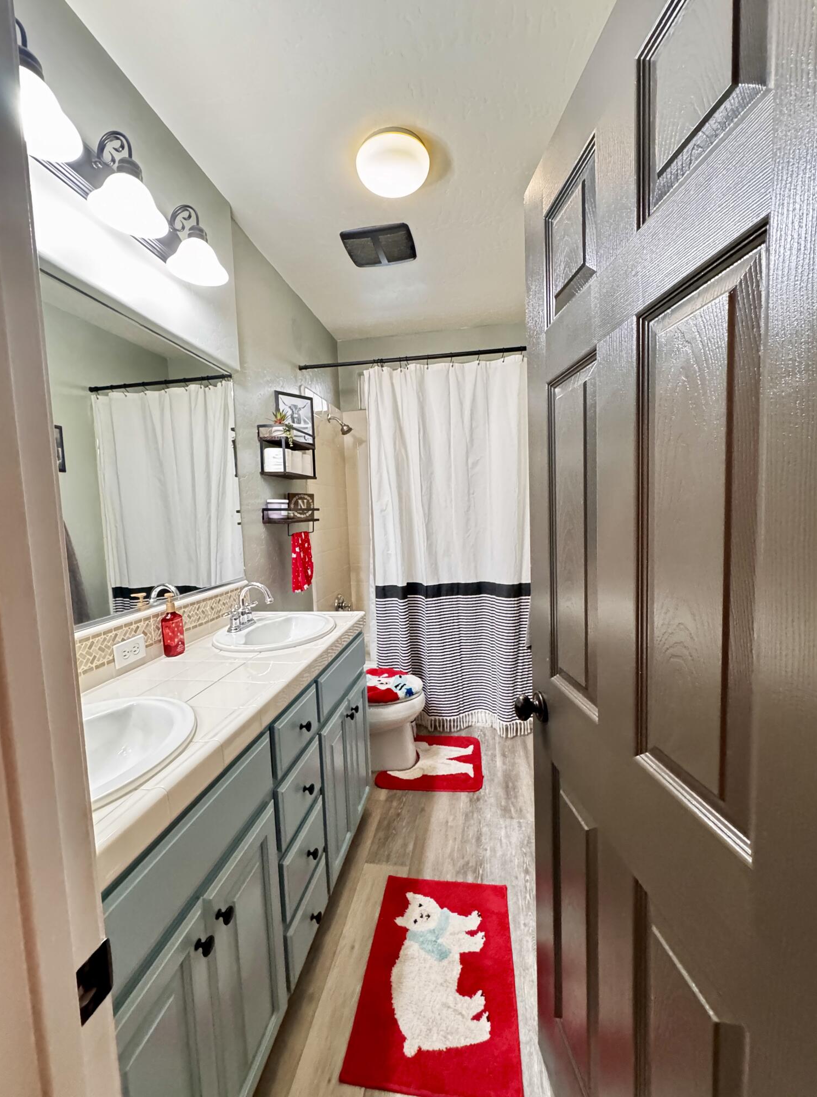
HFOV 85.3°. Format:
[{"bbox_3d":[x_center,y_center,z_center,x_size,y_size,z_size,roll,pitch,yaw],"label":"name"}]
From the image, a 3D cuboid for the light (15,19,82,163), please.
[{"bbox_3d":[-0.820,-1.017,0.942,0.210,0.240,0.190,-1,5,9],"label":"light"}]

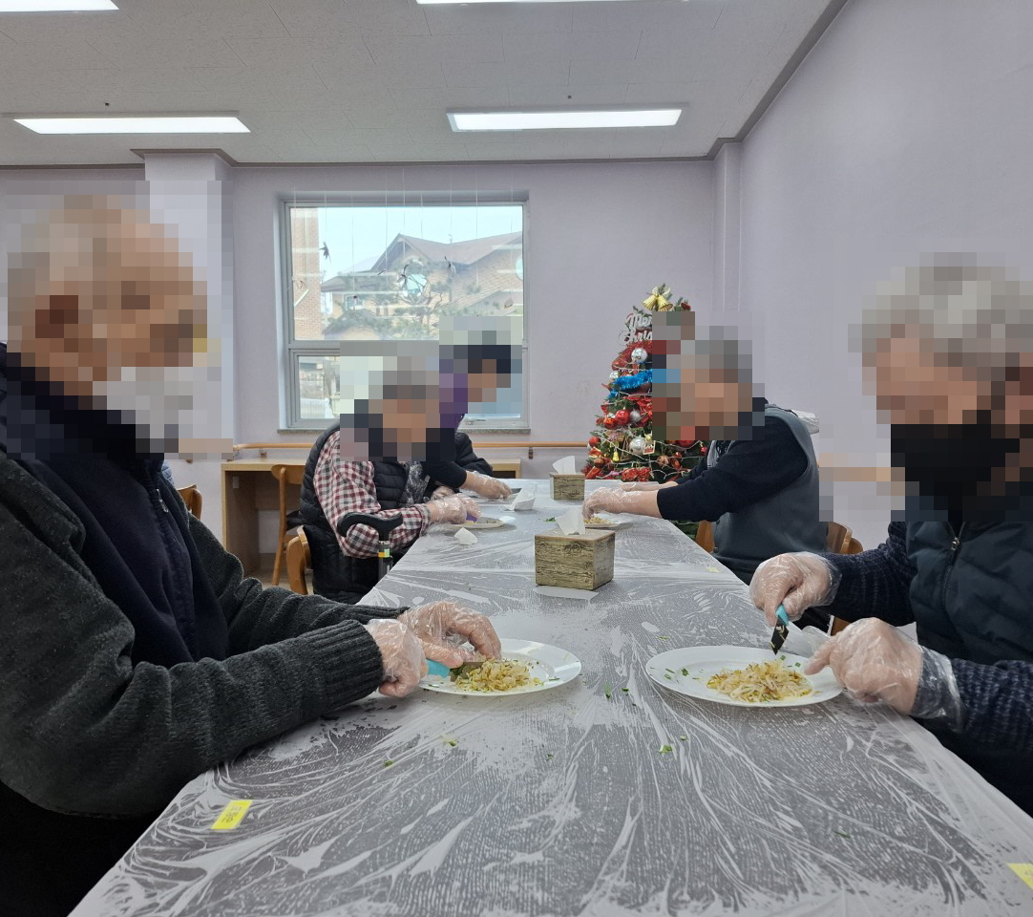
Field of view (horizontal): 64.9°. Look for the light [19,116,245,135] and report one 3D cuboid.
[{"bbox_3d":[-2.149,-1.882,4.549,1.285,0.035,0.315,0,3,2],"label":"light"}]

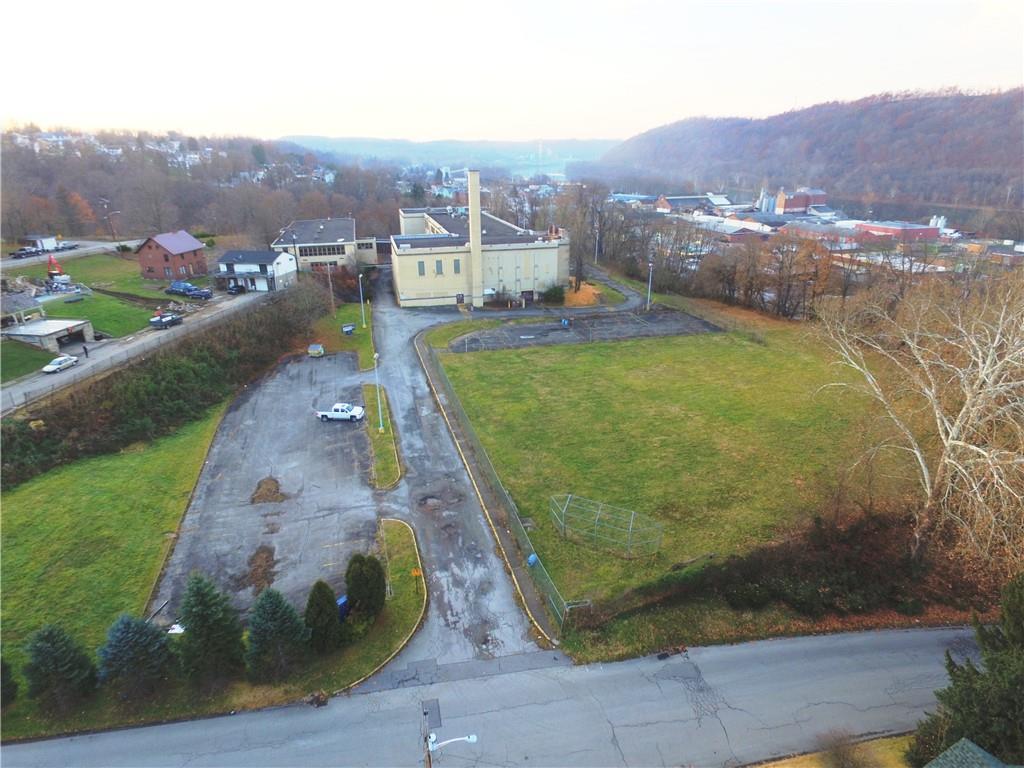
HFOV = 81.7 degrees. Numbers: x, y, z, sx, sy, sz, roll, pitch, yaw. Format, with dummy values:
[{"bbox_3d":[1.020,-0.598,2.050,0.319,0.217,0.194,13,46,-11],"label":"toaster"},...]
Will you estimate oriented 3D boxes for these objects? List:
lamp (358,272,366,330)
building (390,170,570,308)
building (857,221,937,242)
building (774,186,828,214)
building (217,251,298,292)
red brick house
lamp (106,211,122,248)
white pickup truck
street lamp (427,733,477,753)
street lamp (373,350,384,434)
[{"bbox_3d":[-27.043,-14.927,106.906,0.550,10.125,0.550,0,22,0],"label":"lamp"},{"bbox_3d":[-14.182,-43.183,154.105,37.600,26.500,77.000,-6,23,-14],"label":"building"},{"bbox_3d":[240.241,-96.505,371.121,31.268,7.600,32.238,-8,24,-18],"label":"building"},{"bbox_3d":[239.177,-153.049,493.351,48.815,19.500,14.000,-12,25,-28],"label":"building"},{"bbox_3d":[-49.007,-22.135,113.731,11.488,6.651,9.271,3,23,8],"label":"building"},{"bbox_3d":[-71.161,-26.939,123.426,8.800,8.396,9.306,4,23,10],"label":"red brick house"},{"bbox_3d":[-89.476,-34.734,133.000,2.200,8.200,0.500,0,22,0],"label":"lamp"},{"bbox_3d":[-21.380,3.475,73.576,5.850,1.900,2.030,-1,22,-3],"label":"white pickup truck"},{"bbox_3d":[-2.593,15.778,26.000,2.050,0.750,0.400,-1,22,-2],"label":"street lamp"},{"bbox_3d":[-15.303,1.192,67.888,0.550,10.056,0.550,0,22,0],"label":"street lamp"}]

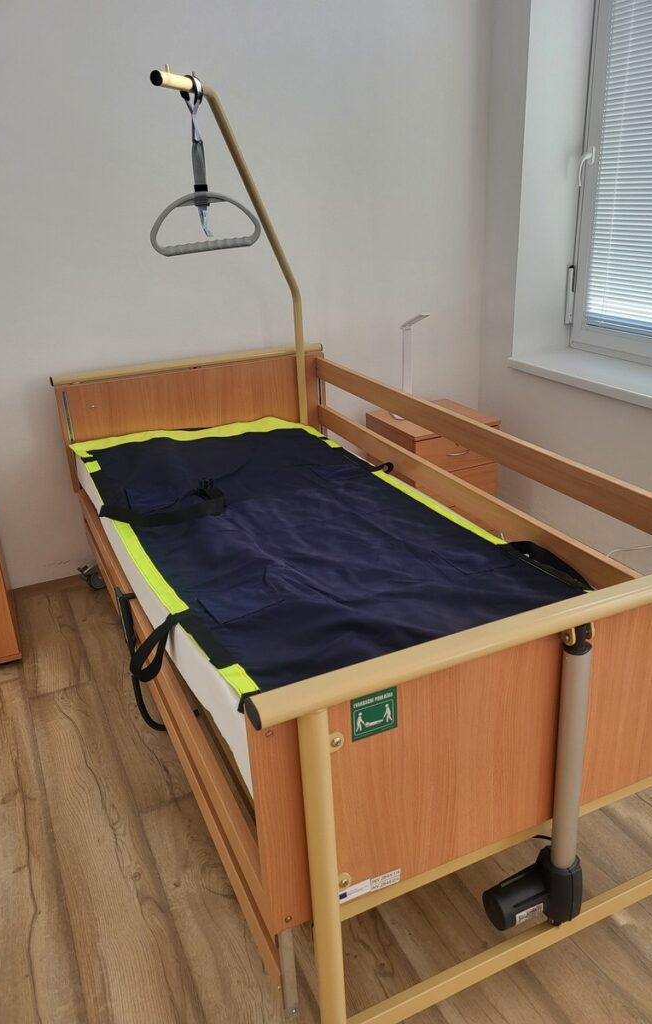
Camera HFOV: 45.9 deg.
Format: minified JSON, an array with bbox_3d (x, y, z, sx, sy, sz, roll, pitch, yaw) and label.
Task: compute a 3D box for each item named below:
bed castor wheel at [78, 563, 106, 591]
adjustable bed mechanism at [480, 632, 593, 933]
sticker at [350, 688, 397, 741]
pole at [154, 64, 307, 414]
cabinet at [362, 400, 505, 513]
[{"bbox_3d":[-0.875,0.245,2.921,0.060,0.115,0.115,16,29,39],"label":"bed castor wheel"},{"bbox_3d":[0.341,0.453,1.218,0.210,0.618,0.092,-12,25,-21],"label":"adjustable bed mechanism"},{"bbox_3d":[0.063,0.256,0.978,0.065,0.068,0.002,-12,24,-21],"label":"sticker"},{"bbox_3d":[-0.237,-0.601,2.458,0.230,1.350,0.896,4,24,17],"label":"pole"},{"bbox_3d":[0.453,-0.175,3.287,0.405,0.473,0.425,-12,24,-21],"label":"cabinet"}]

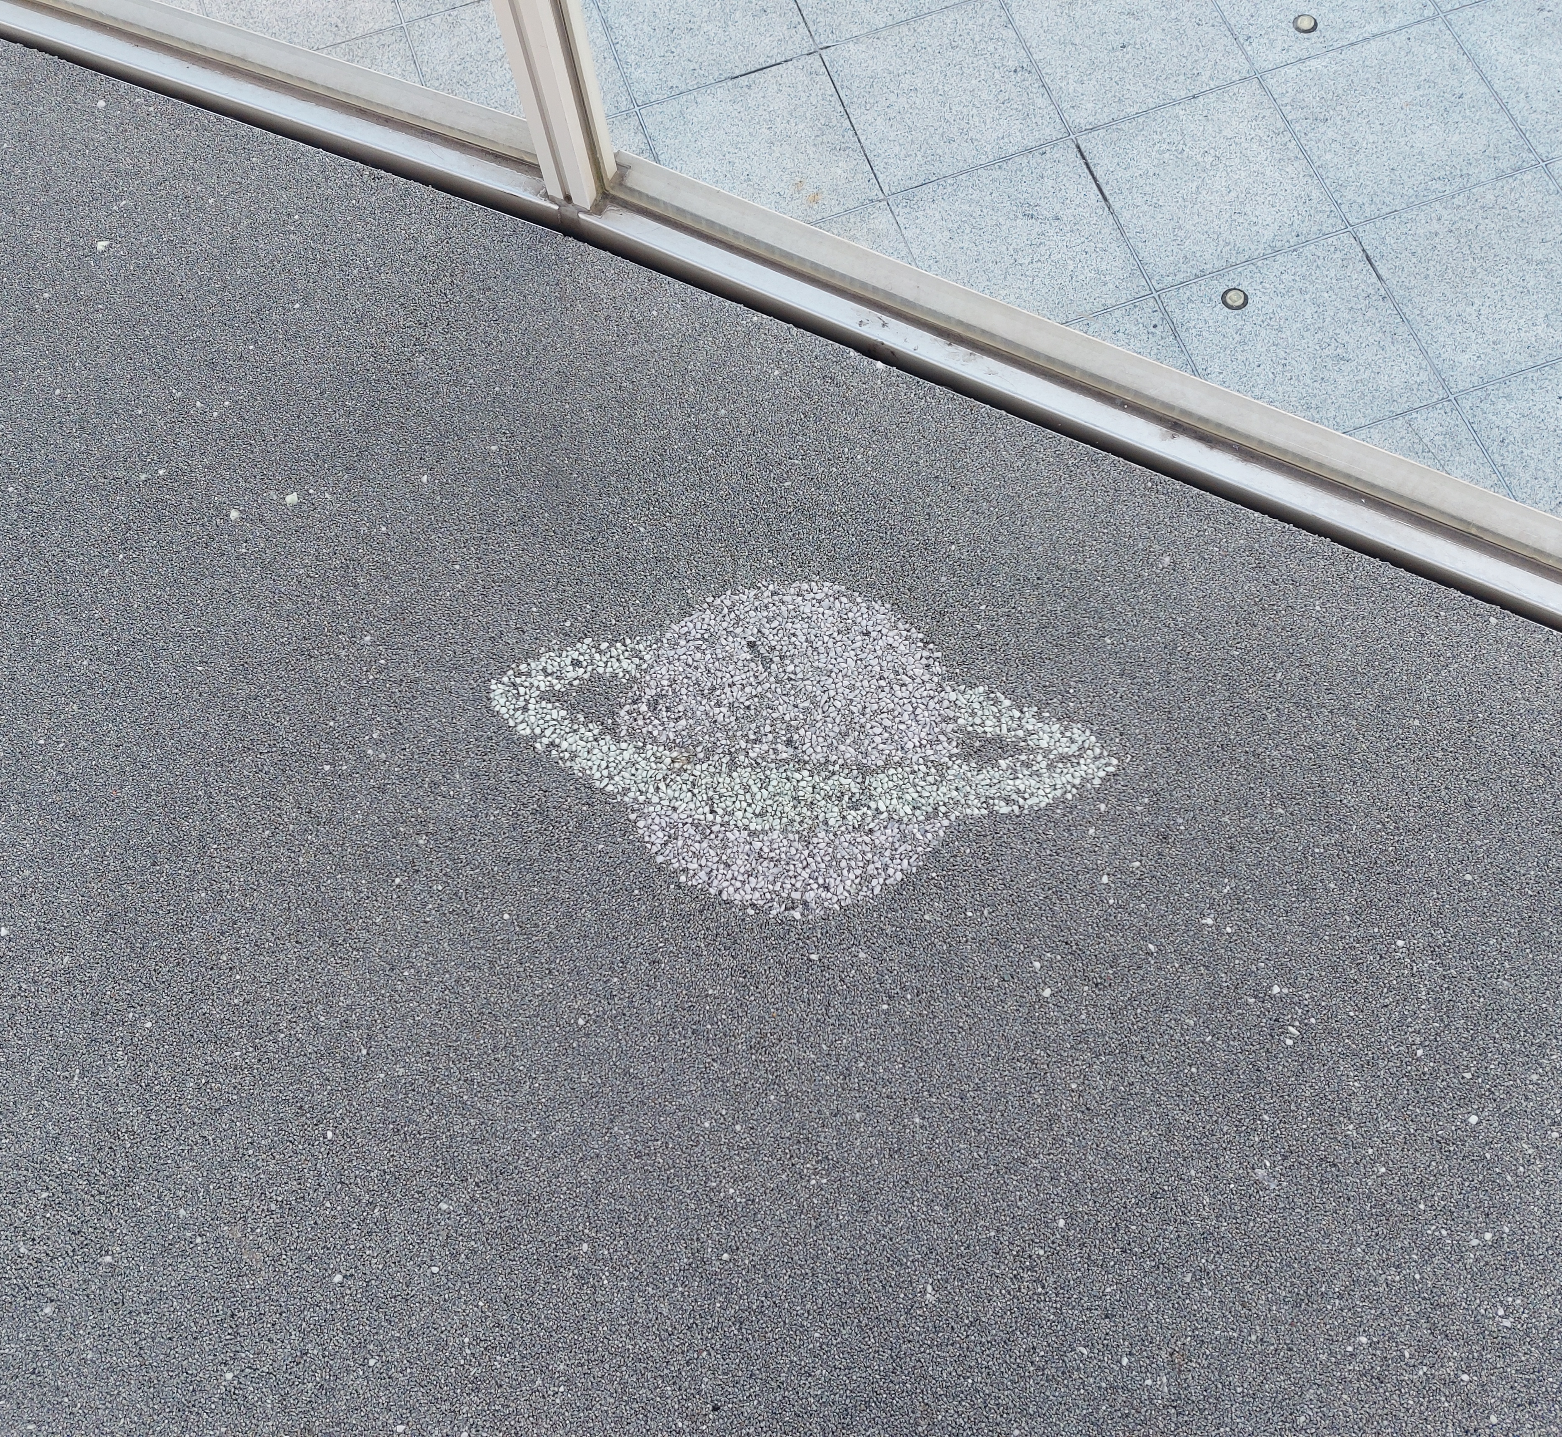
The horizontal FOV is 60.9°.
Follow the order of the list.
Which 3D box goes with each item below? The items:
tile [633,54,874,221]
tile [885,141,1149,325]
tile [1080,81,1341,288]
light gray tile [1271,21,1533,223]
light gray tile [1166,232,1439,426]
[{"bbox_3d":[-0.034,-0.858,2.026,0.298,0.015,0.298,-19,71,-3],"label":"tile"},{"bbox_3d":[0.346,-0.689,1.945,0.298,0.015,0.298,-19,71,-3],"label":"tile"},{"bbox_3d":[0.629,-0.788,1.959,0.298,0.015,0.298,-19,71,-3],"label":"tile"},{"bbox_3d":[0.912,-0.886,1.974,0.298,0.015,0.298,-19,71,-3],"label":"light gray tile"},{"bbox_3d":[0.727,-0.520,1.864,0.298,0.015,0.298,-19,71,-3],"label":"light gray tile"}]

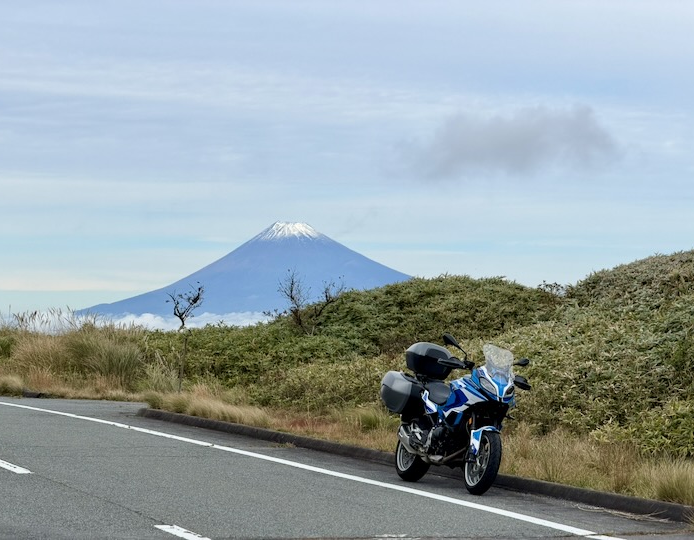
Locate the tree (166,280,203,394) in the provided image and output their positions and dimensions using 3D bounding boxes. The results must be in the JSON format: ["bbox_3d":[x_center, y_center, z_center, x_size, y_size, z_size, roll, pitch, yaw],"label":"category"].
[{"bbox_3d":[-2.852,1.202,36.500,0.667,1.965,0.650,0,-1,0],"label":"tree"}]

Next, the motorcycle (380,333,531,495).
[{"bbox_3d":[1.035,1.287,19.174,0.970,1.426,2.180,1,-1,-21],"label":"motorcycle"}]

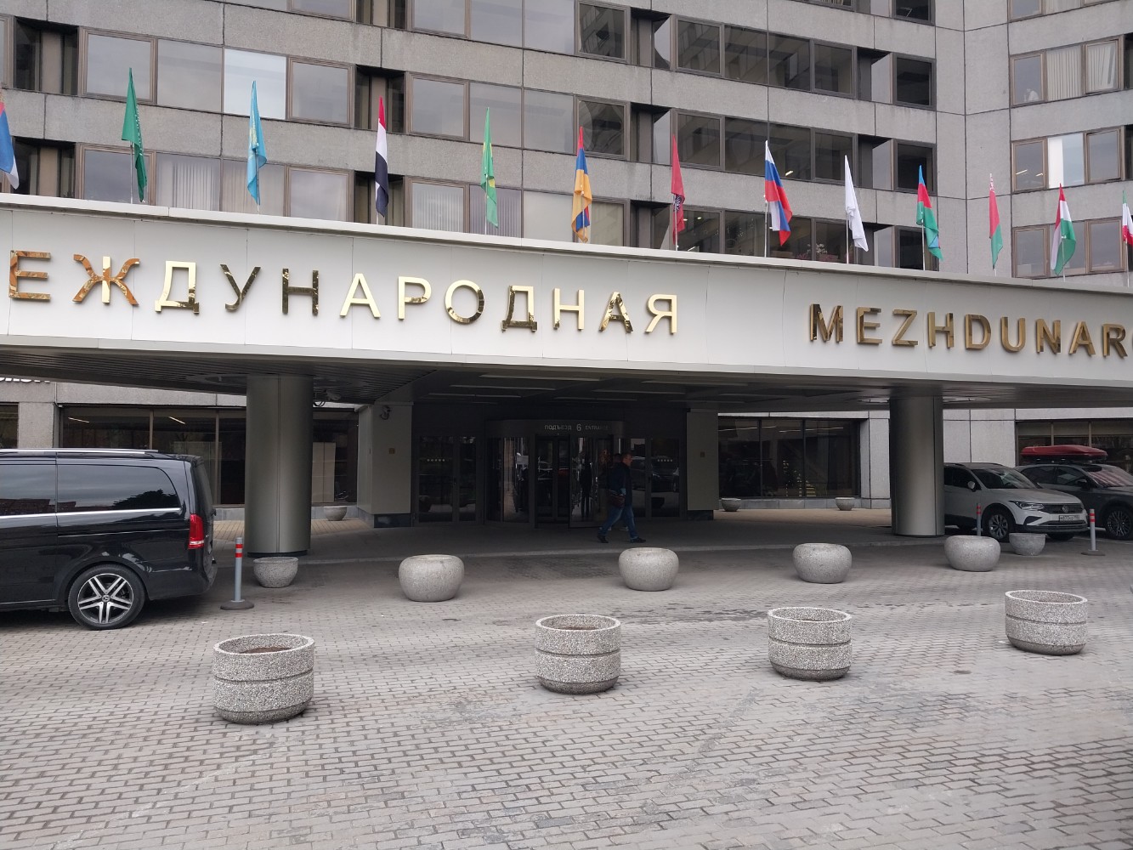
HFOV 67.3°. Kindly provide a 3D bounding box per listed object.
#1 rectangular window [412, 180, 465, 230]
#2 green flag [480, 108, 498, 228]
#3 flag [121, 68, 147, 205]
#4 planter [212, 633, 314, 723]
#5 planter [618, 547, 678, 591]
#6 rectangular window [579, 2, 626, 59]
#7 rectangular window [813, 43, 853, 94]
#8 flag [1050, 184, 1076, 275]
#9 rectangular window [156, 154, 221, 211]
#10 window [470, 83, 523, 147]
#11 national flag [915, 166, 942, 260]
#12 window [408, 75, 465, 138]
[{"bbox_3d":[-3.703,-6.214,24.682,1.540,1.580,0.120,1,-2,-17],"label":"rectangular window"},{"bbox_3d":[-1.181,-3.931,12.979,0.230,1.844,0.200,1,-2,-17],"label":"green flag"},{"bbox_3d":[-5.847,-3.917,11.508,0.300,1.807,0.220,1,-2,-17],"label":"flag"},{"bbox_3d":[-2.204,1.841,6.218,0.696,0.486,0.696,1,-2,-19],"label":"planter"},{"bbox_3d":[1.157,2.029,12.037,0.840,0.542,0.840,0,-2,0],"label":"planter"},{"bbox_3d":[1.207,-13.215,28.570,1.686,1.778,0.150,1,-2,-18],"label":"rectangular window"},{"bbox_3d":[9.151,-12.227,29.223,1.474,1.515,0.150,1,-2,-18],"label":"rectangular window"},{"bbox_3d":[9.403,-3.685,16.131,0.384,1.661,0.200,1,-2,-18],"label":"flag"},{"bbox_3d":[-9.933,-6.215,22.396,1.550,1.700,0.120,1,-2,-18],"label":"rectangular window"},{"bbox_3d":[-2.238,-9.976,27.341,1.732,1.962,0.150,1,-2,-18],"label":"window"},{"bbox_3d":[6.458,-3.776,15.183,0.355,1.604,0.200,1,-2,-18],"label":"national flag"},{"bbox_3d":[-3.711,-9.158,24.523,1.550,1.570,0.120,1,-2,-18],"label":"window"}]

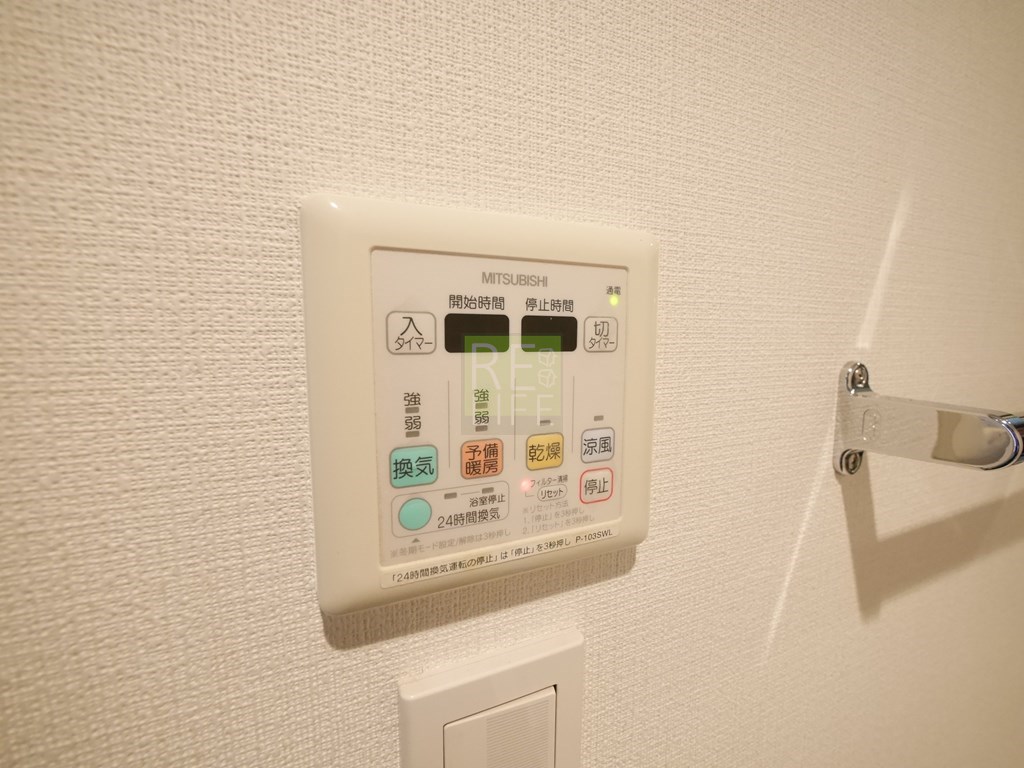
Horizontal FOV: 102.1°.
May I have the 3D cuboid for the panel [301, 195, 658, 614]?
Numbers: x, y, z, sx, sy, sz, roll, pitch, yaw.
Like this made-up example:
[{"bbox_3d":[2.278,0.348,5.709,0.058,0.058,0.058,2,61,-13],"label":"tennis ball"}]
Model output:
[{"bbox_3d":[-0.004,0.006,0.143,0.116,0.120,0.019,-2,6,-22],"label":"panel"}]

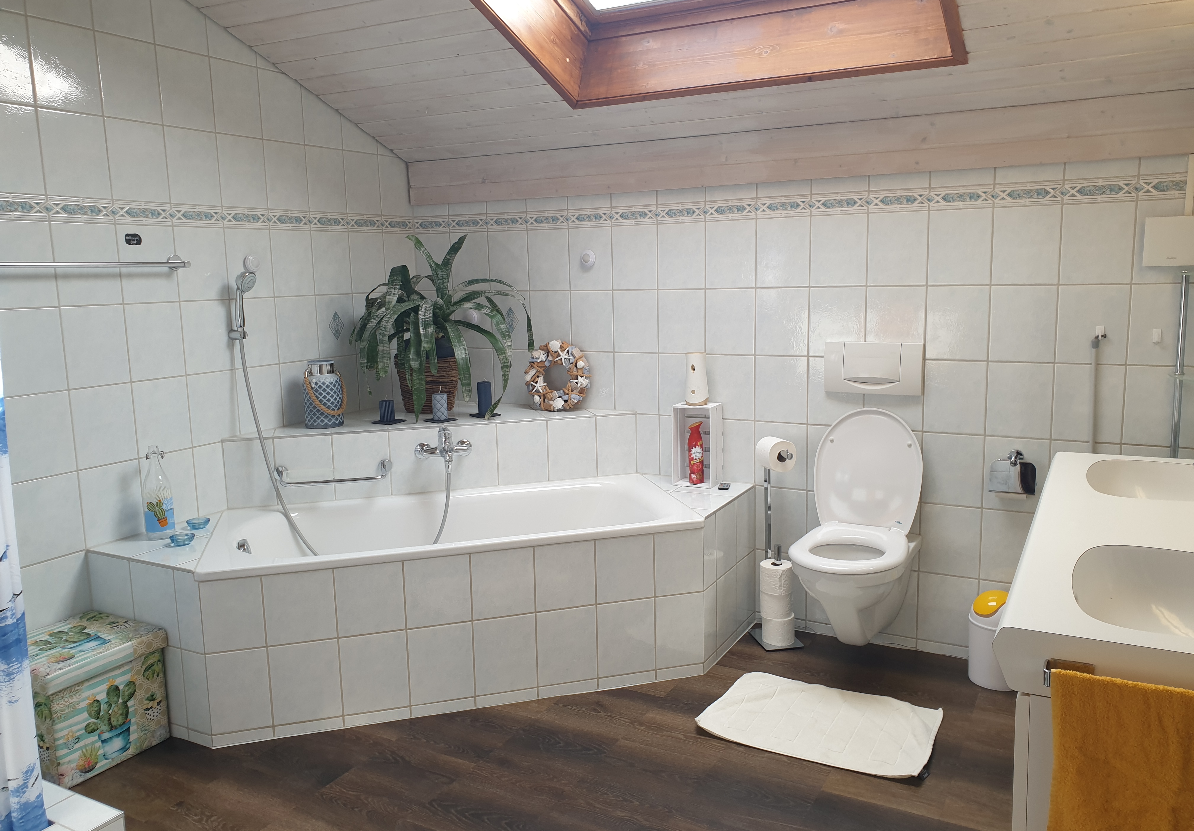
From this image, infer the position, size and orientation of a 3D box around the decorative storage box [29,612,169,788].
[{"bbox_3d":[-1.496,0.814,2.598,0.330,0.336,0.340,4,10,29],"label":"decorative storage box"}]

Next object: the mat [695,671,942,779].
[{"bbox_3d":[0.672,0.910,2.703,0.640,0.018,0.435,4,10,29],"label":"mat"}]

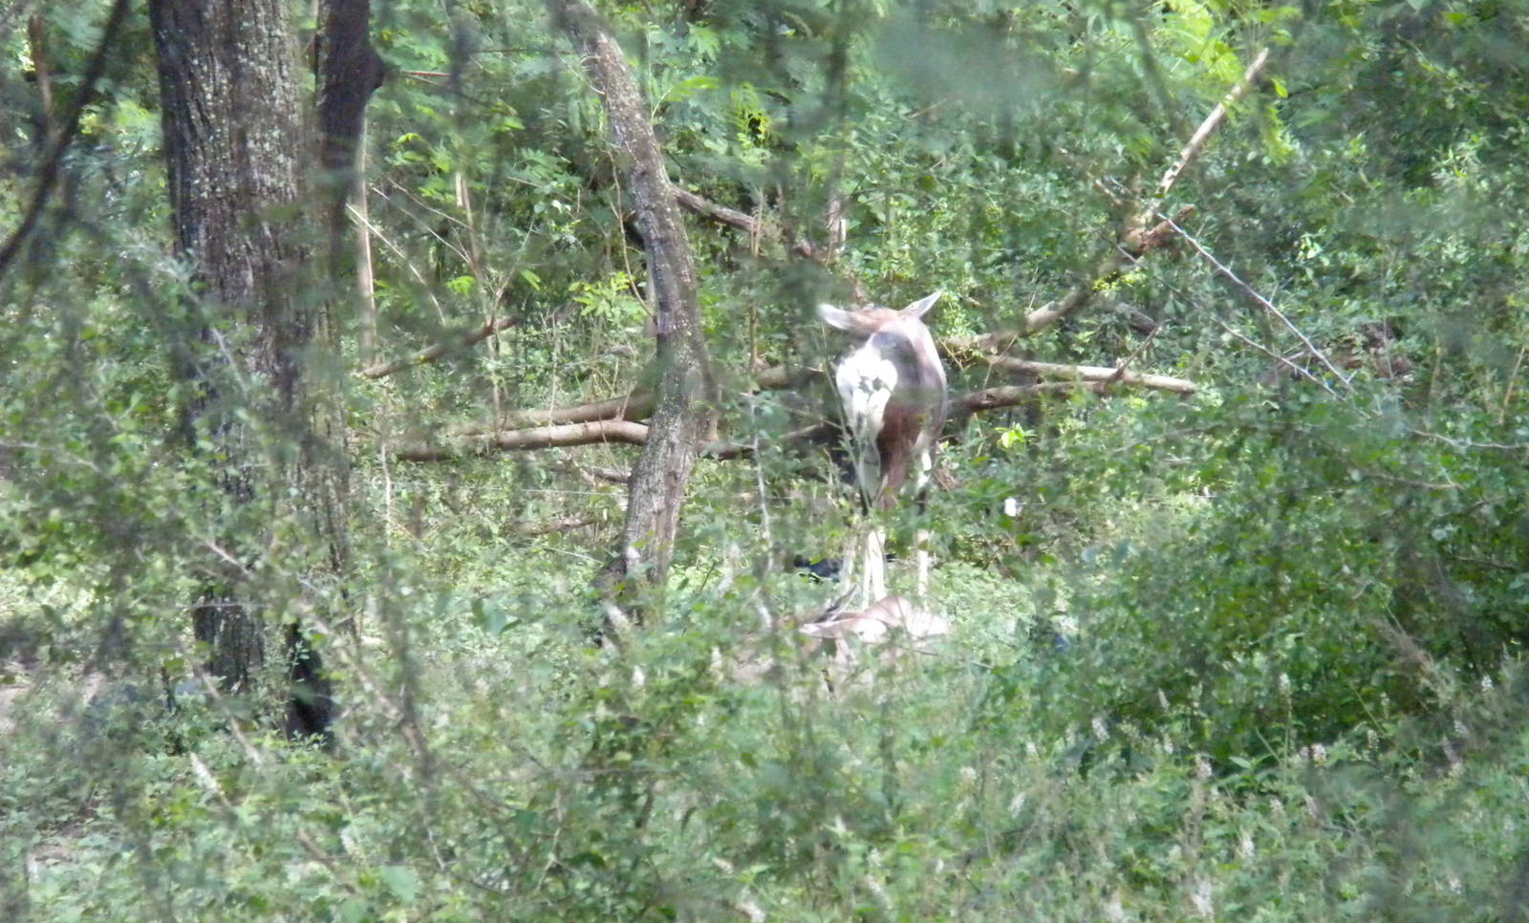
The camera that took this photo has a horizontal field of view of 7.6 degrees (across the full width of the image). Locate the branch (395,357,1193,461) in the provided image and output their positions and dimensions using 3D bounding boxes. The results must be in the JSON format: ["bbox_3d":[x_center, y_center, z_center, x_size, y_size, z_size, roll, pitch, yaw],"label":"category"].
[{"bbox_3d":[0.096,-0.171,37.800,2.650,0.350,0.450,0,2,0],"label":"branch"}]

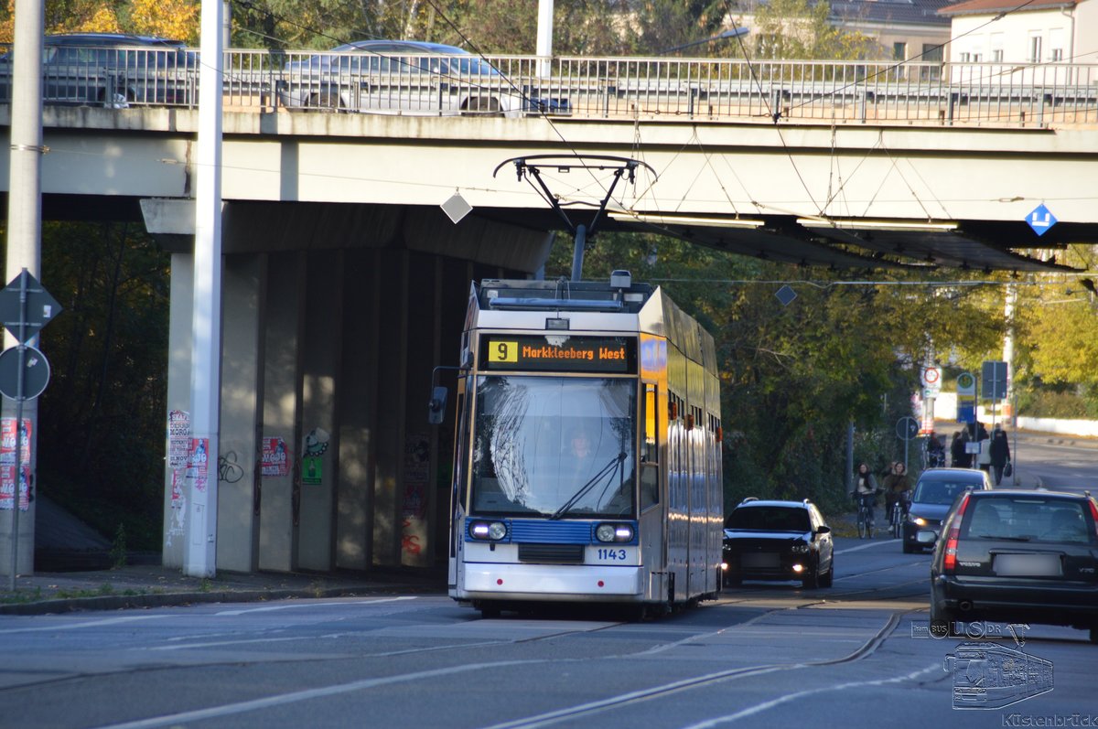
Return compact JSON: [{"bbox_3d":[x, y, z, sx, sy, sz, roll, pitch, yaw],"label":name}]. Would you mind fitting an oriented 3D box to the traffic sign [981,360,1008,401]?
[{"bbox_3d":[14.405,0.514,295.000,0.800,1.180,0.050,1,-1,8],"label":"traffic sign"}]

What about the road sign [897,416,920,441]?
[{"bbox_3d":[9.228,1.654,235.000,0.600,0.600,0.050,1,-1,6],"label":"road sign"}]

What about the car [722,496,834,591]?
[{"bbox_3d":[3.893,3.132,160.000,1.850,1.570,4.600,1,-1,6],"label":"car"}]

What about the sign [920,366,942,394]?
[{"bbox_3d":[11.375,0.485,272.000,0.620,0.850,0.050,1,-1,8],"label":"sign"}]

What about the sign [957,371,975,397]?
[{"bbox_3d":[11.508,0.540,252.000,0.480,0.610,0.050,1,-1,3],"label":"sign"}]

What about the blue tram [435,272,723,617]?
[{"bbox_3d":[0.630,1.090,105.700,2.230,3.430,27.800,1,-1,2],"label":"blue tram"}]

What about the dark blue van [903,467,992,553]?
[{"bbox_3d":[8.408,3.068,191.500,1.800,1.800,4.400,1,-1,5],"label":"dark blue van"}]

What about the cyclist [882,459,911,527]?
[{"bbox_3d":[7.658,2.977,200.500,0.640,1.680,1.720,1,-1,6],"label":"cyclist"}]

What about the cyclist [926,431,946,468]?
[{"bbox_3d":[10.478,2.657,248.000,0.550,1.650,0.550,2,-1,-37],"label":"cyclist"}]

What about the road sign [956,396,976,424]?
[{"bbox_3d":[11.500,1.256,252.000,0.470,0.720,0.050,1,-1,3],"label":"road sign"}]

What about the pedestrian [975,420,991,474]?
[{"bbox_3d":[11.985,2.460,252.000,0.520,1.720,0.380,1,-1,6],"label":"pedestrian"}]

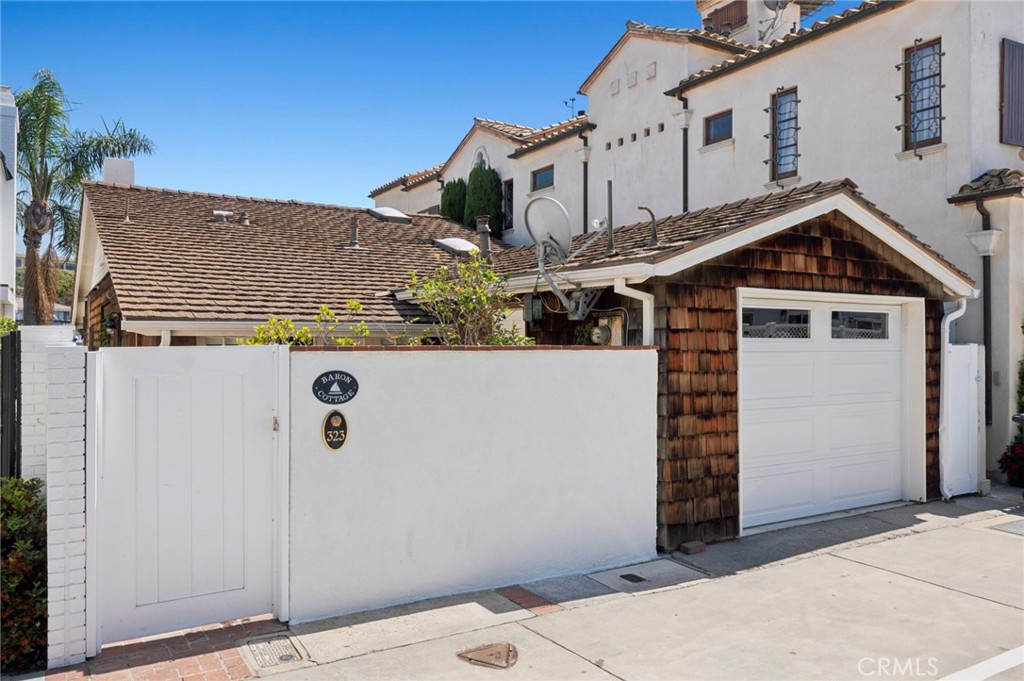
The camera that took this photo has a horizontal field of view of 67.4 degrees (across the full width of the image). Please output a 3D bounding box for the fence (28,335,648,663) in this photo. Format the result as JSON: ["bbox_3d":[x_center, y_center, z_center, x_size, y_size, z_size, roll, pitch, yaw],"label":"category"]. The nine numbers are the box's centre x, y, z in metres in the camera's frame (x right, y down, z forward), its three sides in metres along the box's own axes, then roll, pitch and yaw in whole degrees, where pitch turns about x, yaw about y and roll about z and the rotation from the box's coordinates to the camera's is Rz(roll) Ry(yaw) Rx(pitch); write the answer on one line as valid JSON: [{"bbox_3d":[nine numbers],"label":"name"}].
[{"bbox_3d":[-0.673,0.858,5.055,4.088,1.645,0.220,0,0,-31],"label":"fence"}]

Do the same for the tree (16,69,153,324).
[{"bbox_3d":[-10.445,-2.195,17.000,4.600,7.750,4.600,0,0,-31],"label":"tree"}]

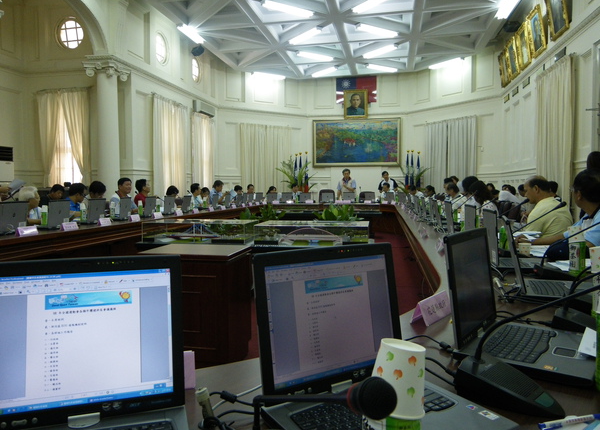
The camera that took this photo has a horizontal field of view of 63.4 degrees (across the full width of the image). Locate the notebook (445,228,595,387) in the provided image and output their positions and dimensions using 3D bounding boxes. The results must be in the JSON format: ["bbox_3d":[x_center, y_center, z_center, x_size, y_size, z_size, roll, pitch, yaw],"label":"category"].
[{"bbox_3d":[0.558,0.202,1.180,0.307,0.299,0.325,2,4,36],"label":"notebook"}]

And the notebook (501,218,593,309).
[{"bbox_3d":[0.950,0.165,1.832,0.335,0.294,0.325,1,3,19],"label":"notebook"}]

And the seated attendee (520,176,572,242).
[{"bbox_3d":[1.840,0.320,3.780,0.720,1.260,0.520,0,3,10],"label":"seated attendee"}]

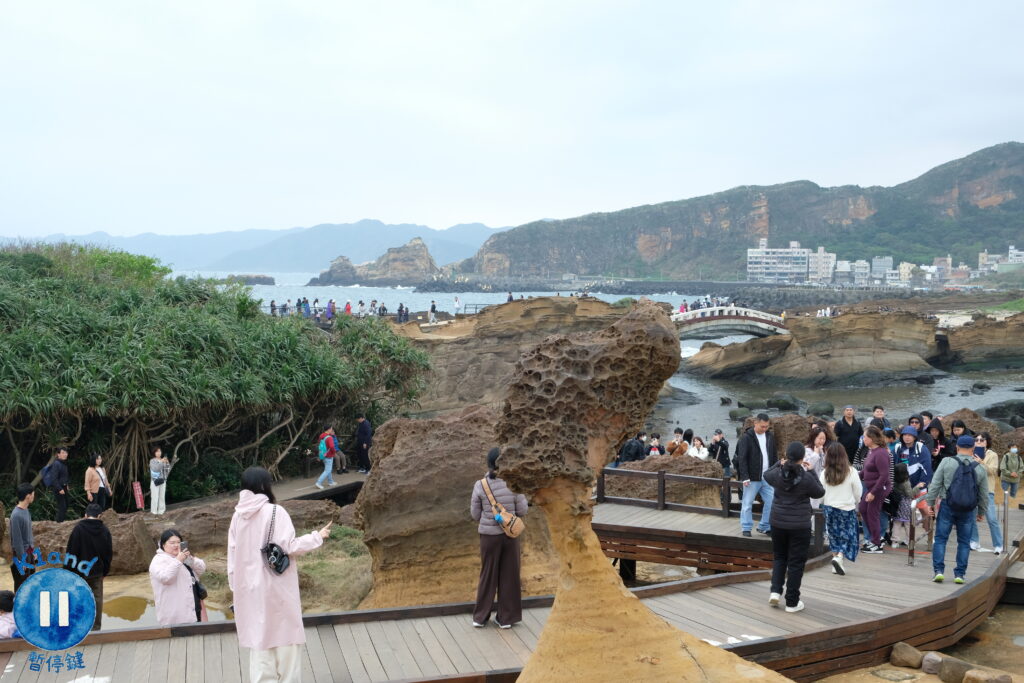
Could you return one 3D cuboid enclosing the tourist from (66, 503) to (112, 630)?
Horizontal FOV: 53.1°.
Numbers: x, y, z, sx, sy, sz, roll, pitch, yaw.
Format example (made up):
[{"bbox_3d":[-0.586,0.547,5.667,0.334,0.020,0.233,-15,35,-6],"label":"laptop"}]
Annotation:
[{"bbox_3d":[-4.958,2.720,12.017,0.540,1.660,0.400,-1,4,-16],"label":"tourist"}]

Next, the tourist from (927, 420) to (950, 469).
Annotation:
[{"bbox_3d":[6.411,1.963,15.357,0.500,1.630,0.420,2,5,30],"label":"tourist"}]

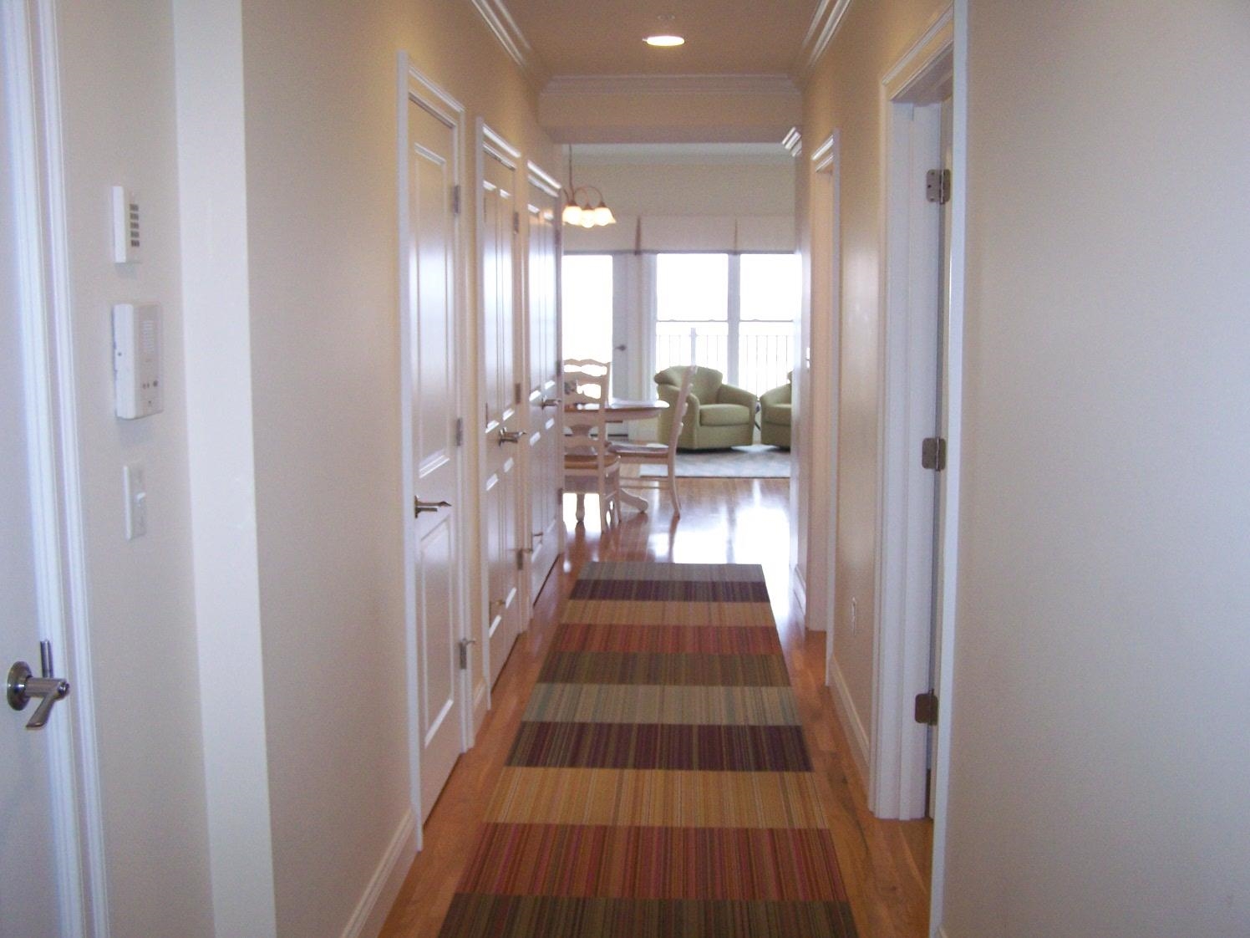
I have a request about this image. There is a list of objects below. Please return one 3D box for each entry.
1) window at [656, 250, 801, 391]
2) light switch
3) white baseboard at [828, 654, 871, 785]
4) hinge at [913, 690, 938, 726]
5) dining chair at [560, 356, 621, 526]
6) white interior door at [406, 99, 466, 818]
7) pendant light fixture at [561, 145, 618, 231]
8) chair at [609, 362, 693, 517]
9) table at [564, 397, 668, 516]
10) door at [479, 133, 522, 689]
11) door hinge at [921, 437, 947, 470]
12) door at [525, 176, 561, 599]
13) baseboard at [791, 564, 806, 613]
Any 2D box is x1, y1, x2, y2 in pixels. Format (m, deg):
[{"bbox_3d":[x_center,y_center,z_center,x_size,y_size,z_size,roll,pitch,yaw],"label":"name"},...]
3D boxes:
[{"bbox_3d":[1.125,-1.491,14.190,1.657,1.557,0.100,0,8,3],"label":"window"},{"bbox_3d":[-0.765,0.049,2.167,0.016,0.116,0.071,0,7,3],"label":"light switch"},{"bbox_3d":[0.781,0.857,4.711,0.016,0.155,1.270,0,7,3],"label":"white baseboard"},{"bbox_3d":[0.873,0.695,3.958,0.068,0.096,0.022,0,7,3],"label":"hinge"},{"bbox_3d":[-0.295,-0.166,8.879,0.480,1.100,0.540,1,8,7],"label":"dining chair"},{"bbox_3d":[-0.581,-0.015,4.105,0.042,2.040,0.790,0,8,3],"label":"white interior door"},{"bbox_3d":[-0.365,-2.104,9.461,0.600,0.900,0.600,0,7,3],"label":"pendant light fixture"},{"bbox_3d":[0.206,-0.213,9.700,0.590,1.045,0.460,1,7,6],"label":"chair"},{"bbox_3d":[-0.283,-0.074,9.751,1.200,0.760,1.200,0,7,3],"label":"table"},{"bbox_3d":[-0.518,-0.199,5.529,0.045,2.040,1.010,0,7,3],"label":"door"},{"bbox_3d":[0.879,-0.042,3.899,0.066,0.093,0.035,0,8,3],"label":"door hinge"},{"bbox_3d":[-0.435,-0.421,7.175,0.042,2.040,1.450,0,8,3],"label":"door"},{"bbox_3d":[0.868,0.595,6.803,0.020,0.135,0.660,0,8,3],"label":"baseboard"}]

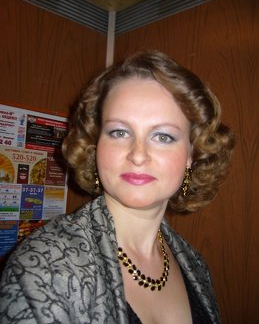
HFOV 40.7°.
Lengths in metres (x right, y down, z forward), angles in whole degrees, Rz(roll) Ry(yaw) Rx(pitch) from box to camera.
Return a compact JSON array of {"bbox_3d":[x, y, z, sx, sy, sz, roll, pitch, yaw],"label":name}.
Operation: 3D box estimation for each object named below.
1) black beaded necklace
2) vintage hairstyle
[{"bbox_3d":[0.012,0.154,0.622,0.140,0.120,0.130,4,-3,-29],"label":"black beaded necklace"},{"bbox_3d":[0.040,-0.059,0.638,0.295,0.275,0.220,5,-1,7],"label":"vintage hairstyle"}]

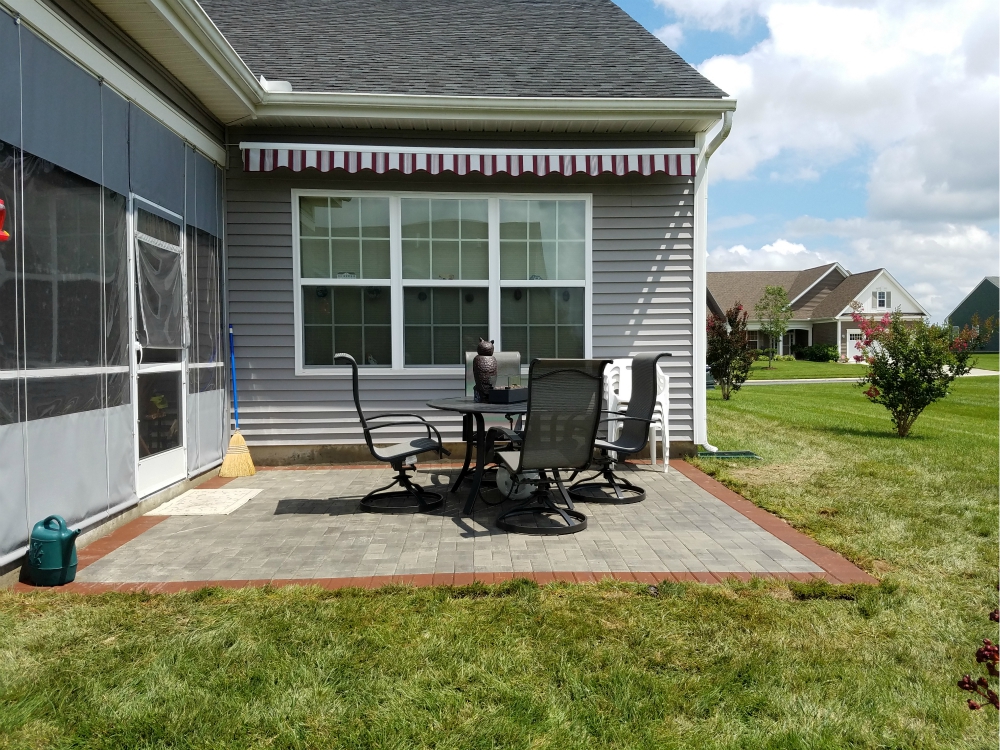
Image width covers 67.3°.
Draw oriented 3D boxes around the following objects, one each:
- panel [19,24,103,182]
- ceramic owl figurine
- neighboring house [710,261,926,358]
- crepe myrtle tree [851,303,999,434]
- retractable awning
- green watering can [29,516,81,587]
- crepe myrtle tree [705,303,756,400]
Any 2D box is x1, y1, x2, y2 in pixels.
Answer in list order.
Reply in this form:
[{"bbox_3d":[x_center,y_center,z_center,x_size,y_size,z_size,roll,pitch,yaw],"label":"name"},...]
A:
[{"bbox_3d":[-2.474,-1.502,4.279,0.020,0.659,0.861,0,2,-3],"label":"panel"},{"bbox_3d":[-0.119,-0.036,5.724,0.180,0.492,0.180,-1,2,-23],"label":"ceramic owl figurine"},{"bbox_3d":[21.441,-4.944,59.992,16.803,7.514,15.000,0,2,-3],"label":"neighboring house"},{"bbox_3d":[5.949,-0.061,10.542,1.850,1.851,1.750,1,3,29],"label":"crepe myrtle tree"},{"bbox_3d":[-0.266,-2.037,7.206,4.306,0.308,0.240,0,2,-3],"label":"retractable awning"},{"bbox_3d":[-2.265,0.885,3.826,0.285,0.341,0.215,1,2,16],"label":"green watering can"},{"bbox_3d":[5.588,-0.574,18.449,1.400,2.406,1.400,1,2,17],"label":"crepe myrtle tree"}]

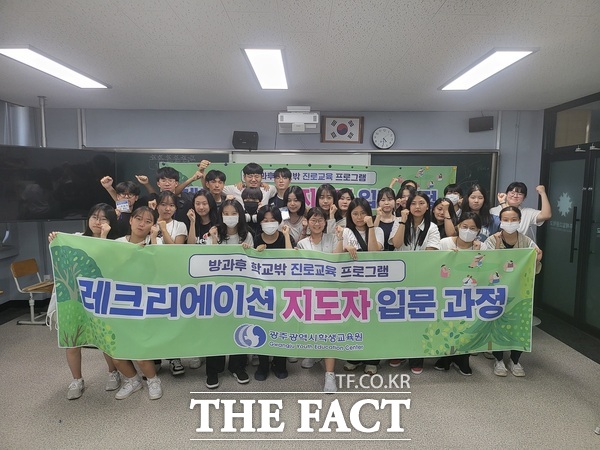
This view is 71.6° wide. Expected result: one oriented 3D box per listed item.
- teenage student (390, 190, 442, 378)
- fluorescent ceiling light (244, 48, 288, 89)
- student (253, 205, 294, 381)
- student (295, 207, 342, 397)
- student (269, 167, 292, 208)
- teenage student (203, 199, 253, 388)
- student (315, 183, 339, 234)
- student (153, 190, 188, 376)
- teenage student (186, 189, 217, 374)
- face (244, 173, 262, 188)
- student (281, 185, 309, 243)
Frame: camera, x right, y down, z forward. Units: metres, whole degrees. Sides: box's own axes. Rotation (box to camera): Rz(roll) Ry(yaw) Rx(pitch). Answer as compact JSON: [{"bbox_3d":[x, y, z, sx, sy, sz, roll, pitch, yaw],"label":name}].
[{"bbox_3d":[1.003,0.491,3.613,0.460,1.570,0.380,0,5,0],"label":"teenage student"},{"bbox_3d":[-0.257,-1.350,3.614,0.300,0.060,1.270,0,5,1],"label":"fluorescent ceiling light"},{"bbox_3d":[-0.224,0.553,3.518,0.420,1.450,0.380,0,5,0],"label":"student"},{"bbox_3d":[0.153,0.568,3.439,0.430,1.440,0.450,0,5,0],"label":"student"},{"bbox_3d":[-0.177,0.330,4.199,0.480,1.804,0.340,0,5,-1],"label":"student"},{"bbox_3d":[-0.590,0.541,3.435,0.440,1.518,0.440,0,5,-5],"label":"teenage student"},{"bbox_3d":[0.252,0.433,3.957,0.430,1.648,0.380,1,5,2],"label":"student"},{"bbox_3d":[-1.149,0.490,3.662,0.420,1.573,0.400,-1,5,-11],"label":"student"},{"bbox_3d":[-0.895,0.478,3.781,0.420,1.578,0.360,0,5,-8],"label":"teenage student"},{"bbox_3d":[-0.444,-0.425,3.970,0.170,0.170,0.150,0,5,0],"label":"face"},{"bbox_3d":[-0.051,0.451,3.858,0.430,1.627,0.380,0,5,0],"label":"student"}]

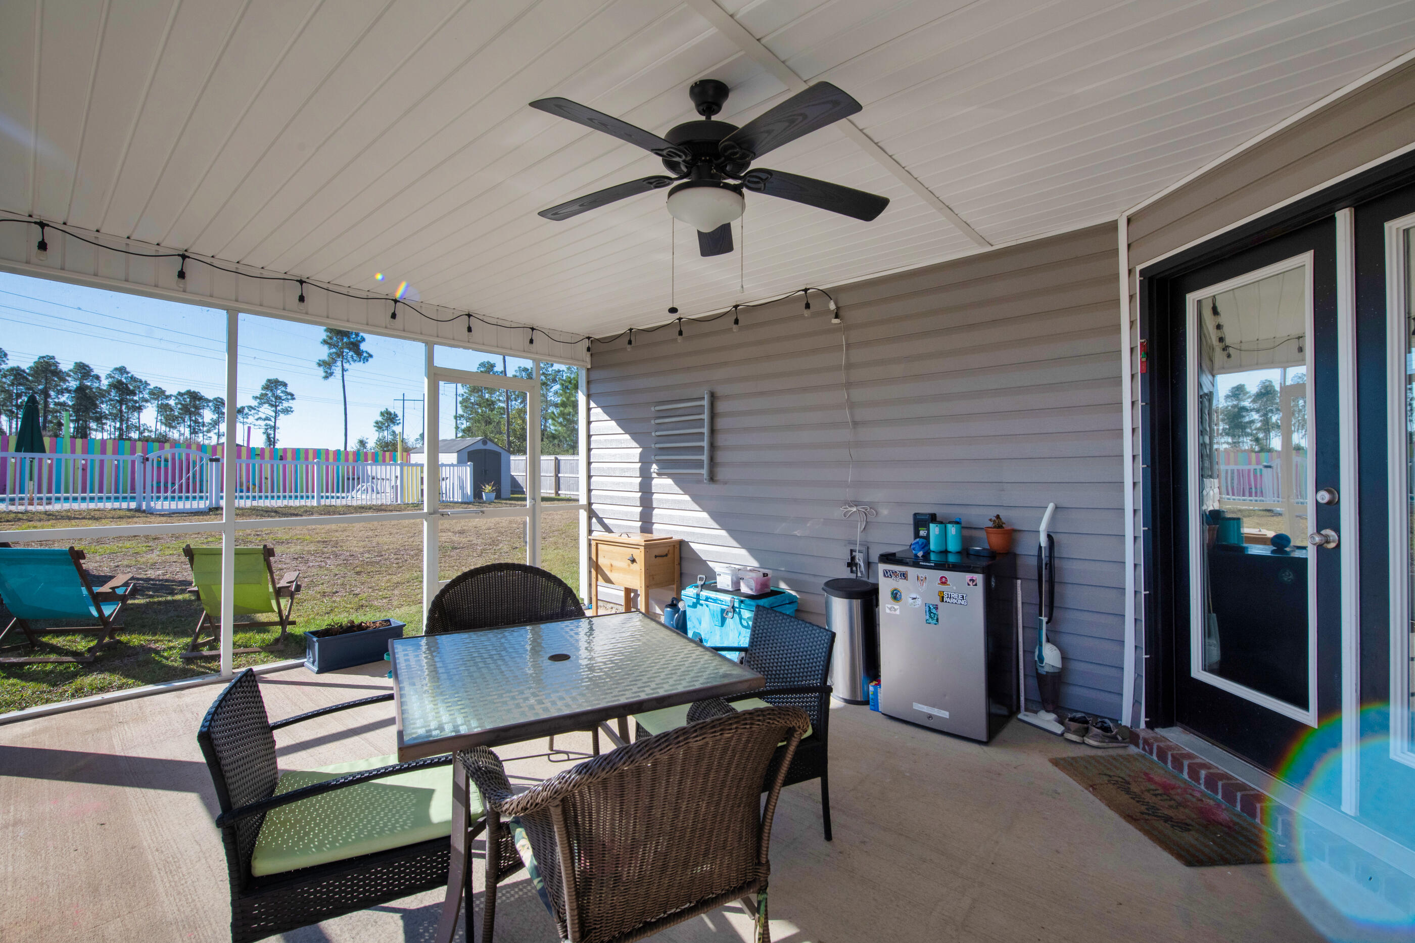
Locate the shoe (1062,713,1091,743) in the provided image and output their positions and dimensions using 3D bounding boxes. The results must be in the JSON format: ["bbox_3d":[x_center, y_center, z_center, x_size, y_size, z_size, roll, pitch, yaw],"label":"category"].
[{"bbox_3d":[1.825,1.224,2.860,0.260,0.100,0.100,0,0,-22],"label":"shoe"}]

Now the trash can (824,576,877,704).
[{"bbox_3d":[0.862,0.959,3.368,0.350,0.640,0.320,0,0,0],"label":"trash can"}]

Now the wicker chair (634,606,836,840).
[{"bbox_3d":[0.060,0.915,2.157,0.580,0.750,0.570,0,0,-30],"label":"wicker chair"}]

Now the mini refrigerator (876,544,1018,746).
[{"bbox_3d":[1.281,0.869,3.115,0.530,0.815,0.500,0,0,42],"label":"mini refrigerator"}]

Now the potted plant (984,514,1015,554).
[{"bbox_3d":[1.545,0.337,3.115,0.145,0.200,0.145,0,-1,42],"label":"potted plant"}]

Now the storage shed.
[{"bbox_3d":[-10.800,-0.040,25.700,4.400,2.500,2.480,0,-1,44],"label":"storage shed"}]

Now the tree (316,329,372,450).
[{"bbox_3d":[-36.960,-6.600,60.000,5.000,17.500,5.000,0,0,-32],"label":"tree"}]

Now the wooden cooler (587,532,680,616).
[{"bbox_3d":[-0.598,0.908,4.880,0.710,0.765,0.430,0,0,42],"label":"wooden cooler"}]

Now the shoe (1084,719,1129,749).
[{"bbox_3d":[1.918,1.242,2.820,0.240,0.105,0.095,0,0,-15],"label":"shoe"}]

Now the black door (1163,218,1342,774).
[{"bbox_3d":[2.155,0.131,2.350,0.050,2.030,0.750,0,0,-2],"label":"black door"}]

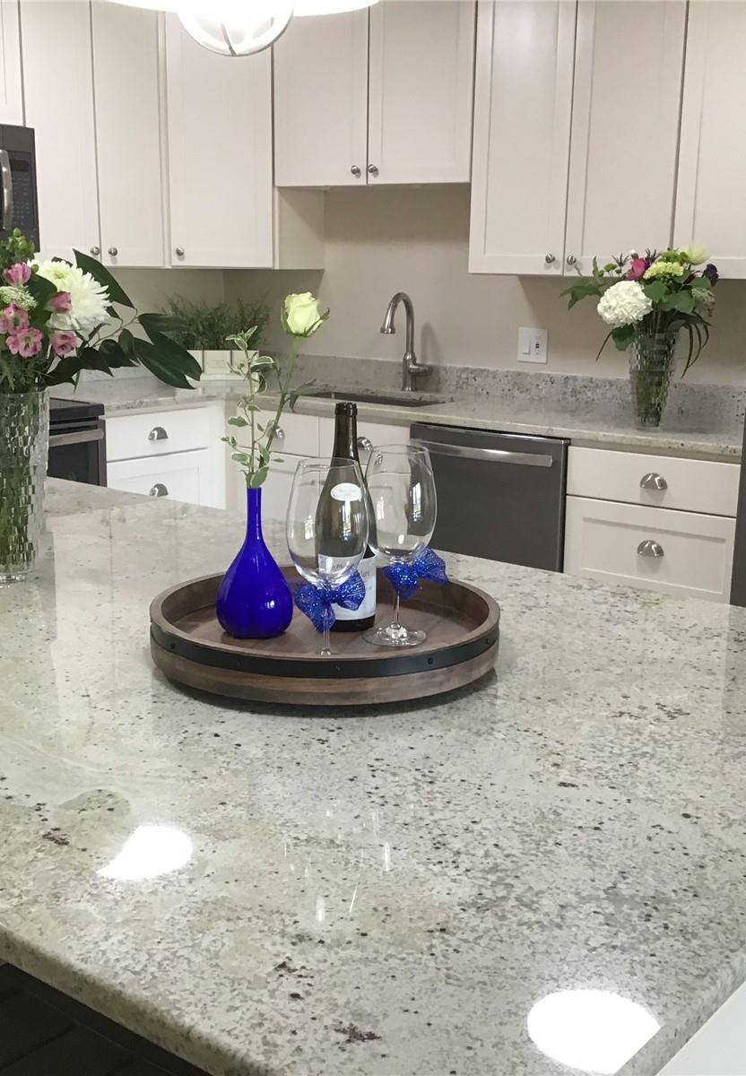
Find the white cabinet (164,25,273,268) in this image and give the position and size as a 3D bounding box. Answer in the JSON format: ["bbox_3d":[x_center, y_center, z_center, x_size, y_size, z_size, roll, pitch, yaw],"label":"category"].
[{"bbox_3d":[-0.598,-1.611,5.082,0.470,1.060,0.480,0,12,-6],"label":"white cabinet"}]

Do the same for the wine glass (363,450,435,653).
[{"bbox_3d":[0.032,0.010,1.641,0.096,0.245,0.096,1,12,0],"label":"wine glass"}]

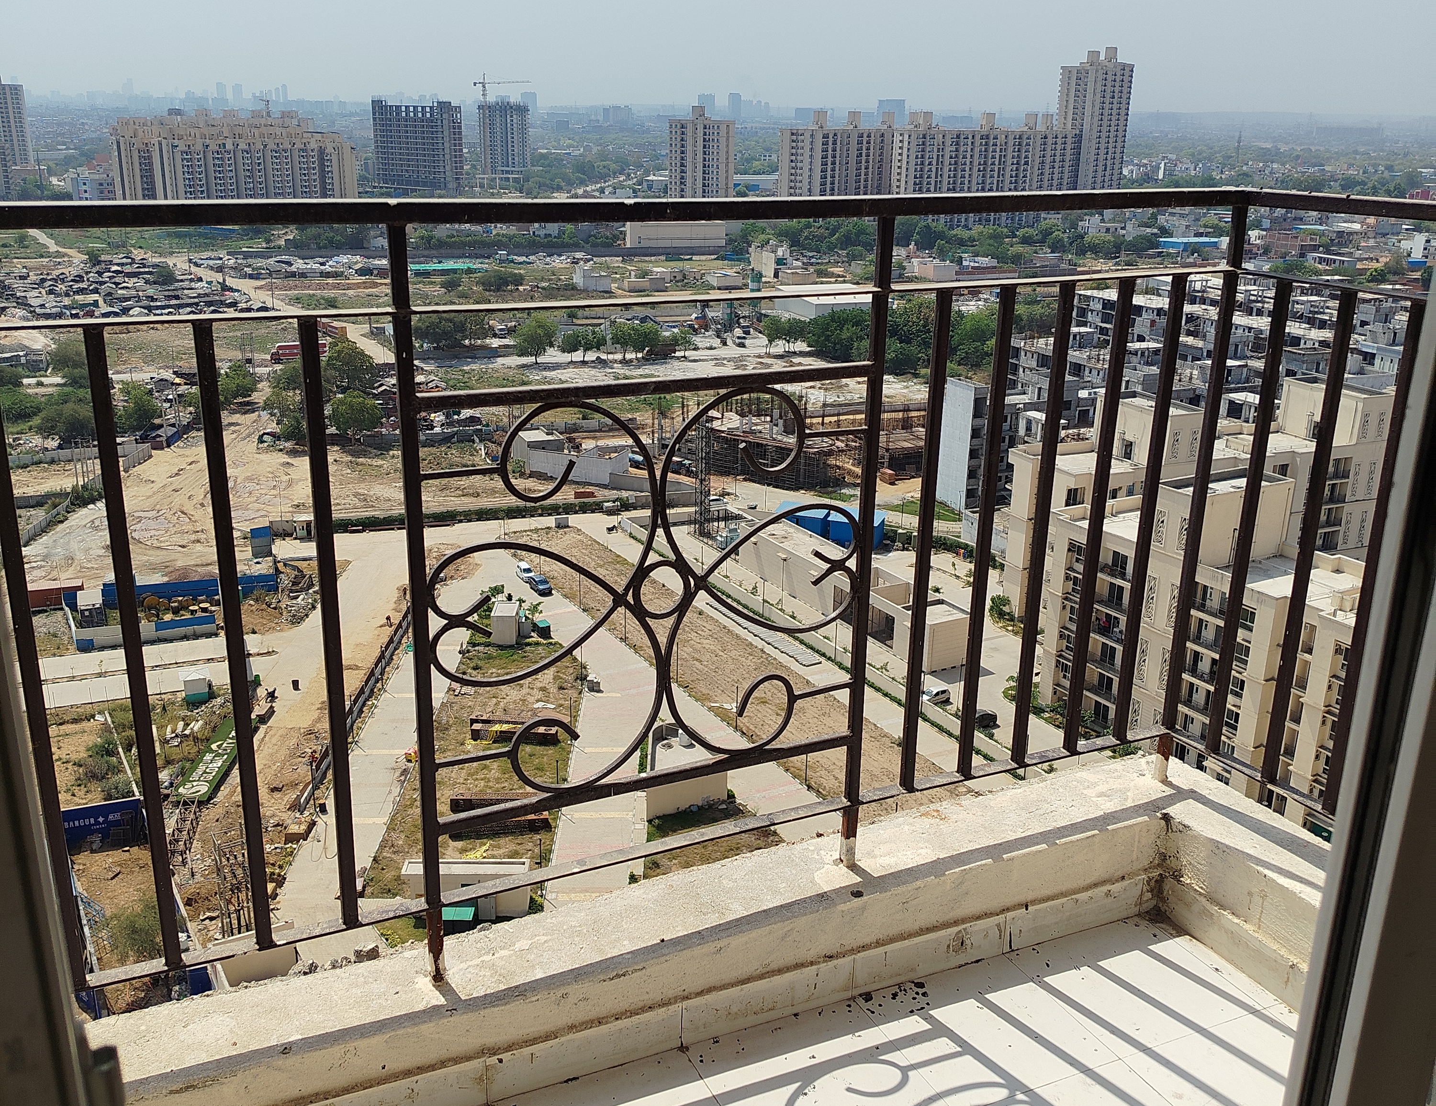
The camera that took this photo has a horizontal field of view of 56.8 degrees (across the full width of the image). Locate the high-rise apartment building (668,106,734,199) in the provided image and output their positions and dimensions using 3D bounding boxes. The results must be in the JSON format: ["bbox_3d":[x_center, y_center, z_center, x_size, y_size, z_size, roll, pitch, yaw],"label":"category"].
[{"bbox_3d":[-8.497,-200.061,682.801,28.000,55.670,21.000,7,20,18],"label":"high-rise apartment building"}]

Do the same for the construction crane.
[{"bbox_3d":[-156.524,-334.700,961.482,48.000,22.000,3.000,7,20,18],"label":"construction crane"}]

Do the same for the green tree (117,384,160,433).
[{"bbox_3d":[-101.338,-24.528,230.892,7.800,8.413,7.800,-7,20,-23],"label":"green tree"}]

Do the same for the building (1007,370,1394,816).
[{"bbox_3d":[59.176,0.415,136.776,54.000,25.700,54.000,-9,21,-26],"label":"building"}]

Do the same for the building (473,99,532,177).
[{"bbox_3d":[-158.590,-304.096,984.334,35.000,56.365,27.000,1,19,1],"label":"building"}]

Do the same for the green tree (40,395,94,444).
[{"bbox_3d":[-110.596,-22.105,225.400,10.000,7.059,10.000,-8,21,-25],"label":"green tree"}]

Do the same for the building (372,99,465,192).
[{"bbox_3d":[-180.113,-241.850,797.326,49.000,56.989,25.000,3,19,5],"label":"building"}]

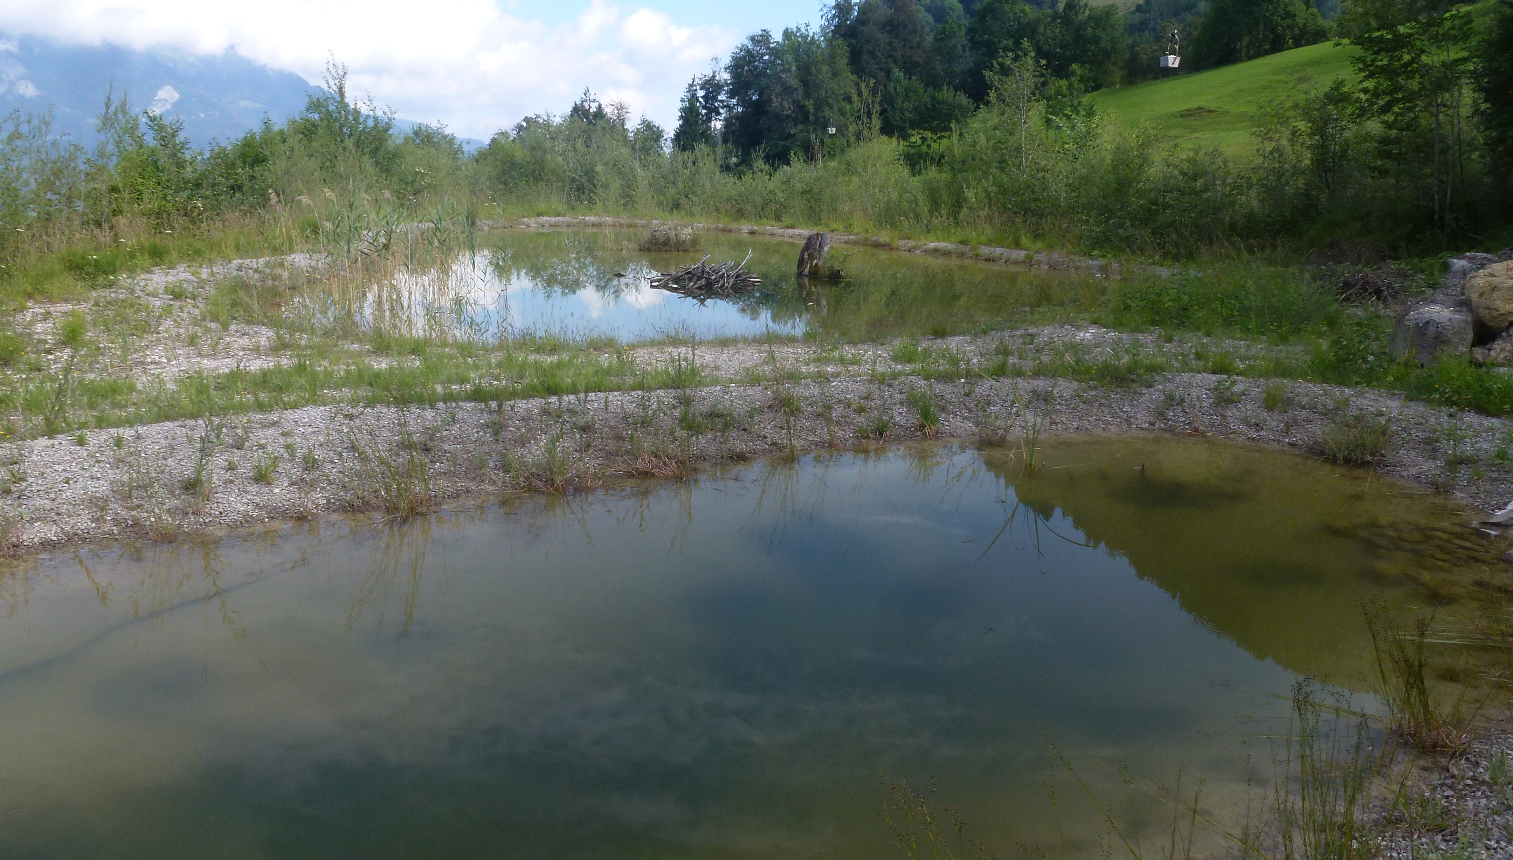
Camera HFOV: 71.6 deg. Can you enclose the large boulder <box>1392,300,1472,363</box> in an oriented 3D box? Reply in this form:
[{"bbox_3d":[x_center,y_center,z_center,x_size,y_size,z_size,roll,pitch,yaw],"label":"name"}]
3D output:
[{"bbox_3d":[6.538,-0.915,10.098,0.660,0.520,0.600,11,17,32],"label":"large boulder"}]

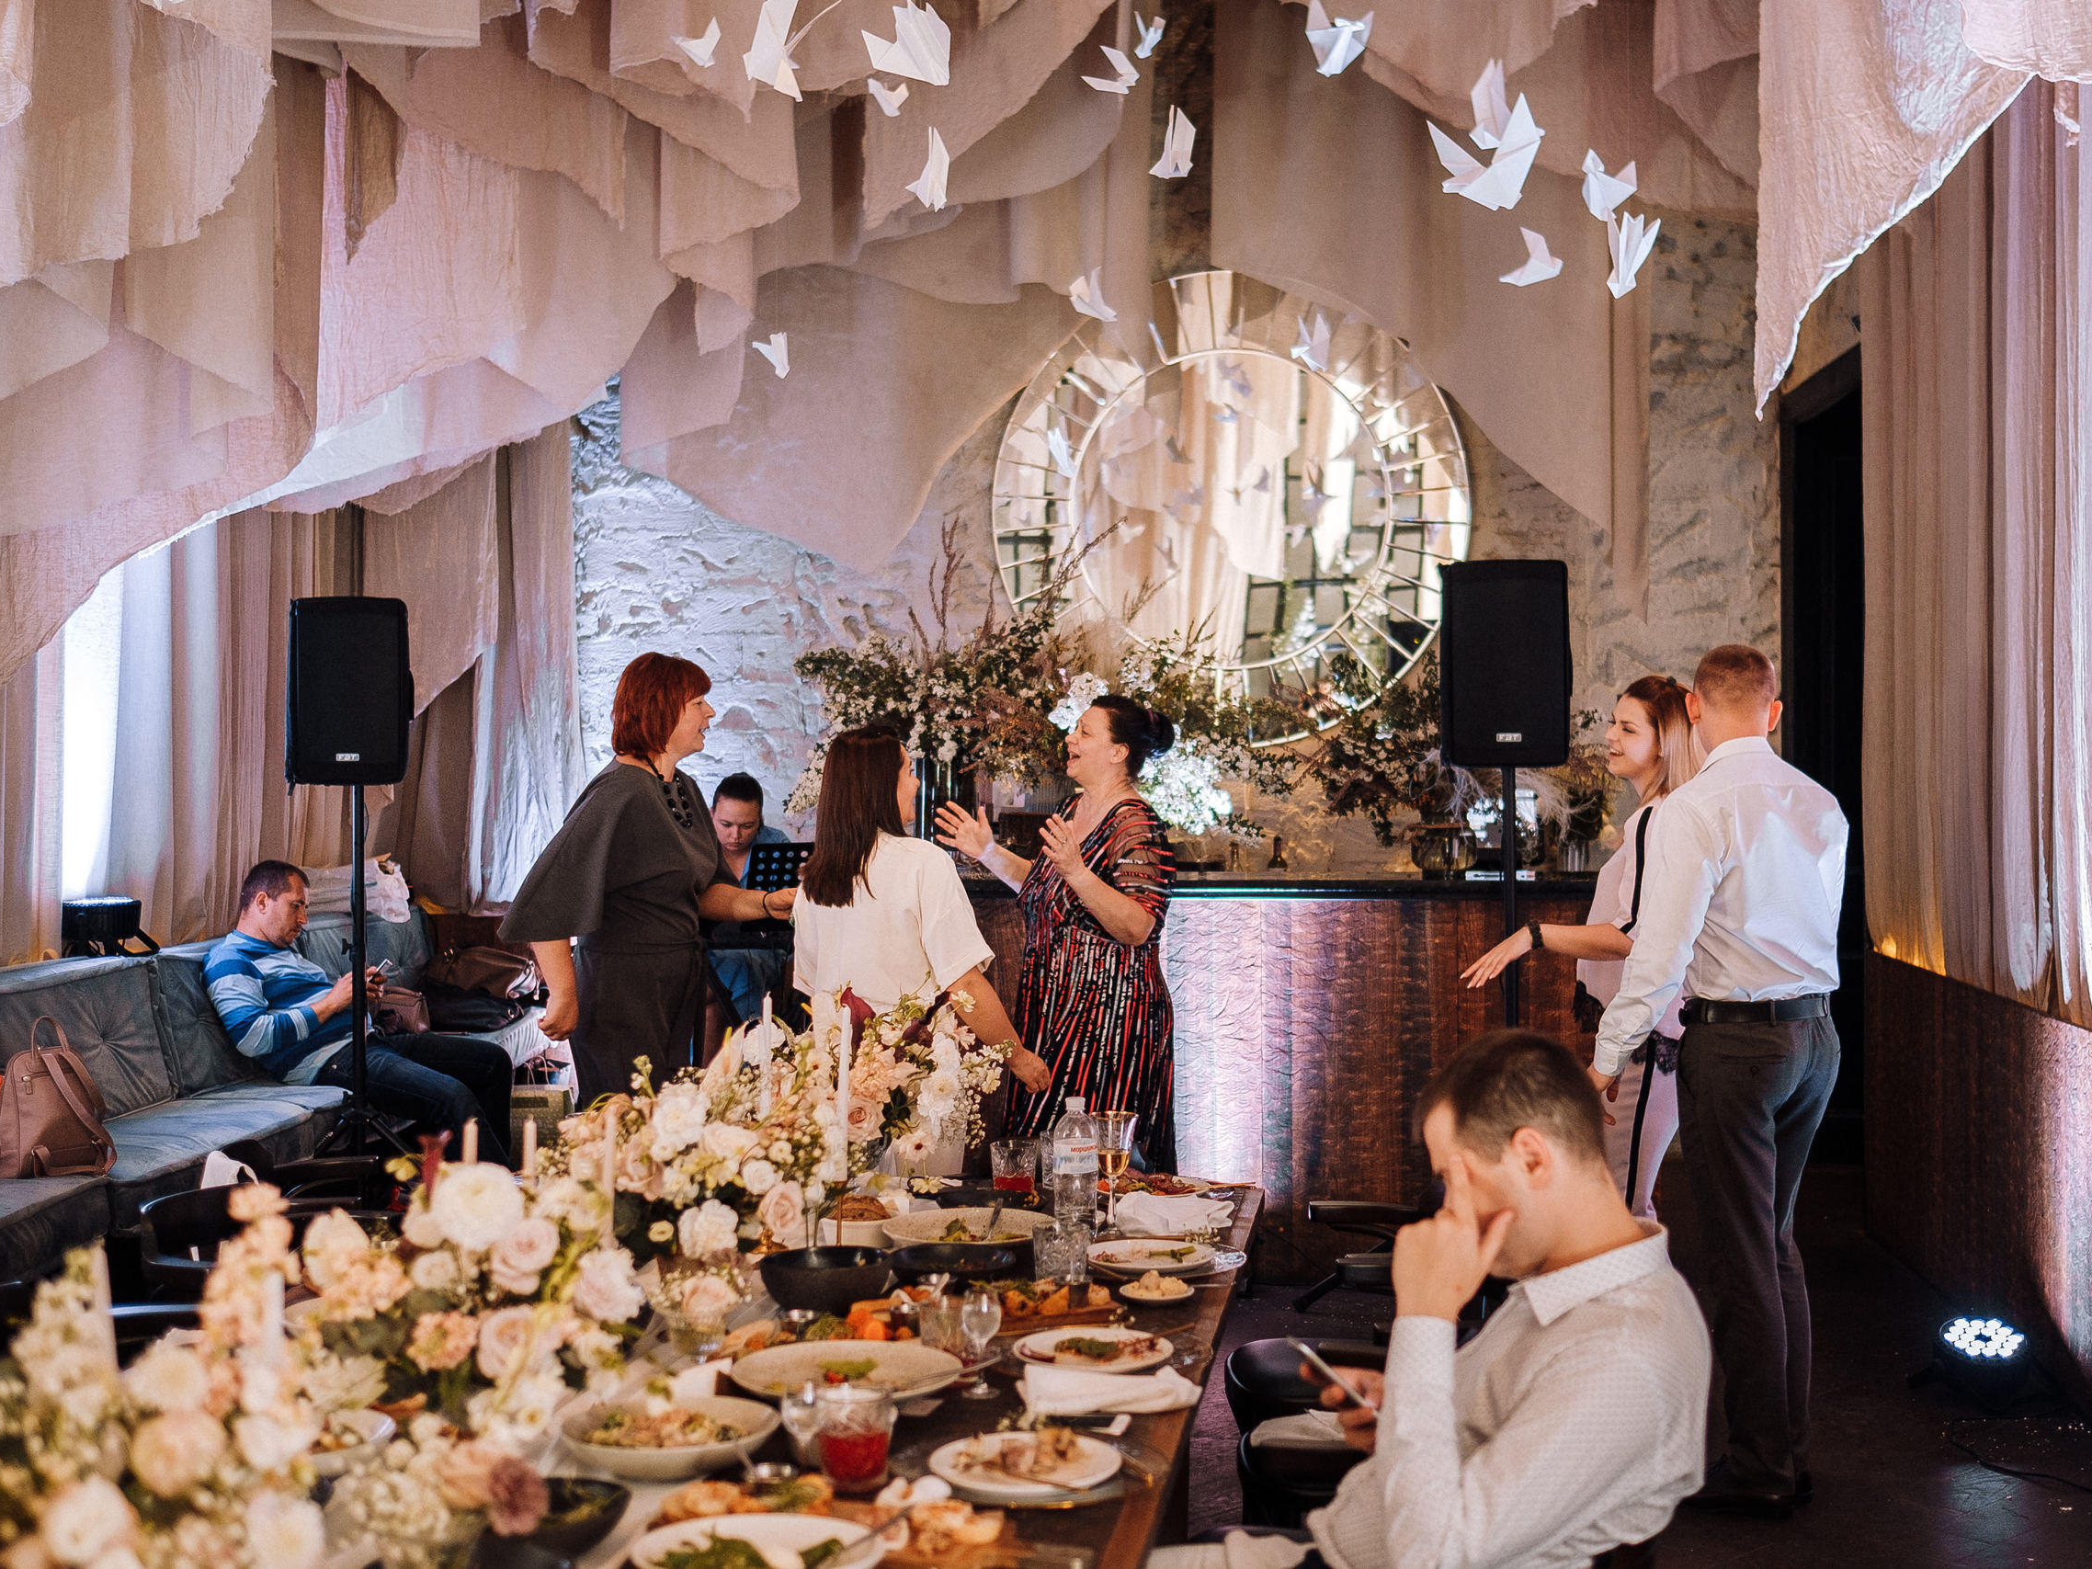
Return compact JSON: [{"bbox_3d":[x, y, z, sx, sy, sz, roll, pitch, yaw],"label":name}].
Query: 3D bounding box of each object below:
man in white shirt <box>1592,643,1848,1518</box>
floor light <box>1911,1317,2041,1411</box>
[{"bbox_3d":[1.394,0.593,4.738,0.510,1.760,0.370,0,2,-10],"label":"man in white shirt"},{"bbox_3d":[2.240,1.368,5.489,0.310,0.165,0.240,1,2,35],"label":"floor light"}]

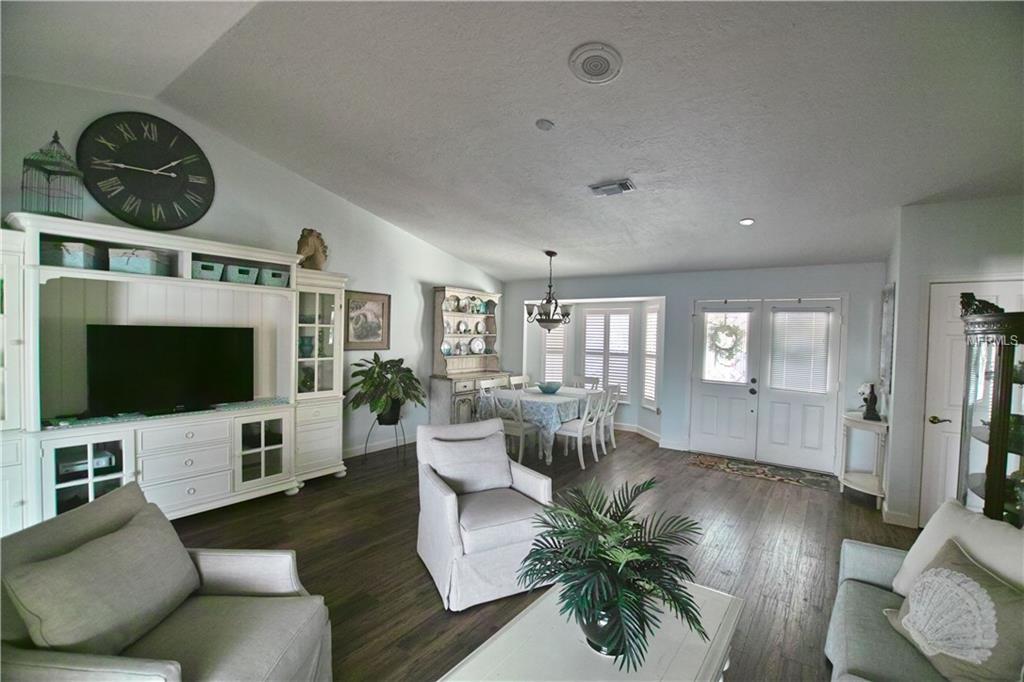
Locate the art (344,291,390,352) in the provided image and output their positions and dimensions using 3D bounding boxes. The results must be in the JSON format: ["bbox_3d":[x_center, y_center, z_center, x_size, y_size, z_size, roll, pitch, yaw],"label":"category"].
[{"bbox_3d":[-1.794,-0.240,5.319,0.035,0.720,0.710,2,2,36],"label":"art"}]

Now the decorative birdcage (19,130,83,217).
[{"bbox_3d":[-3.105,-1.114,2.897,0.220,0.630,0.220,1,2,-9],"label":"decorative birdcage"}]

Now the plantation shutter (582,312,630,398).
[{"bbox_3d":[1.552,0.219,7.075,0.860,1.490,0.070,2,2,36],"label":"plantation shutter"}]

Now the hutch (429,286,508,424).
[{"bbox_3d":[-0.590,0.344,6.554,0.470,2.200,1.360,2,1,38],"label":"hutch"}]

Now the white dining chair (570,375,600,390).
[{"bbox_3d":[0.959,1.002,6.206,0.450,0.900,0.540,2,2,36],"label":"white dining chair"}]

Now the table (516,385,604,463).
[{"bbox_3d":[0.513,1.101,5.889,1.060,0.765,1.480,2,1,35],"label":"table"}]

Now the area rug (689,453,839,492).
[{"bbox_3d":[2.923,1.524,5.027,1.500,0.012,0.580,2,2,36],"label":"area rug"}]

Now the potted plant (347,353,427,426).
[{"bbox_3d":[-1.495,0.578,5.080,0.920,0.870,0.850,1,1,0],"label":"potted plant"}]

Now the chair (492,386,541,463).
[{"bbox_3d":[0.037,1.028,5.347,0.460,0.910,0.500,2,1,35],"label":"chair"}]

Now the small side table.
[{"bbox_3d":[3.596,1.186,4.373,0.380,0.800,0.780,2,1,37],"label":"small side table"}]

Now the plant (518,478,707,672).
[{"bbox_3d":[0.363,0.854,1.540,0.650,0.530,0.620,1,1,0],"label":"plant"}]

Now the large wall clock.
[{"bbox_3d":[-3.004,-1.407,3.575,0.045,0.910,0.910,2,2,36],"label":"large wall clock"}]

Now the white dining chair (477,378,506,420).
[{"bbox_3d":[-0.155,1.011,6.008,0.500,0.910,0.460,2,1,35],"label":"white dining chair"}]

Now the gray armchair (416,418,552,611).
[{"bbox_3d":[-0.165,1.076,2.889,0.740,0.900,0.740,1,1,-26],"label":"gray armchair"}]

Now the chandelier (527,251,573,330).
[{"bbox_3d":[0.515,-0.645,5.715,0.740,1.110,0.740,1,2,0],"label":"chandelier"}]

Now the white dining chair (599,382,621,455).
[{"bbox_3d":[1.168,1.019,5.771,0.540,0.900,0.450,2,2,36],"label":"white dining chair"}]

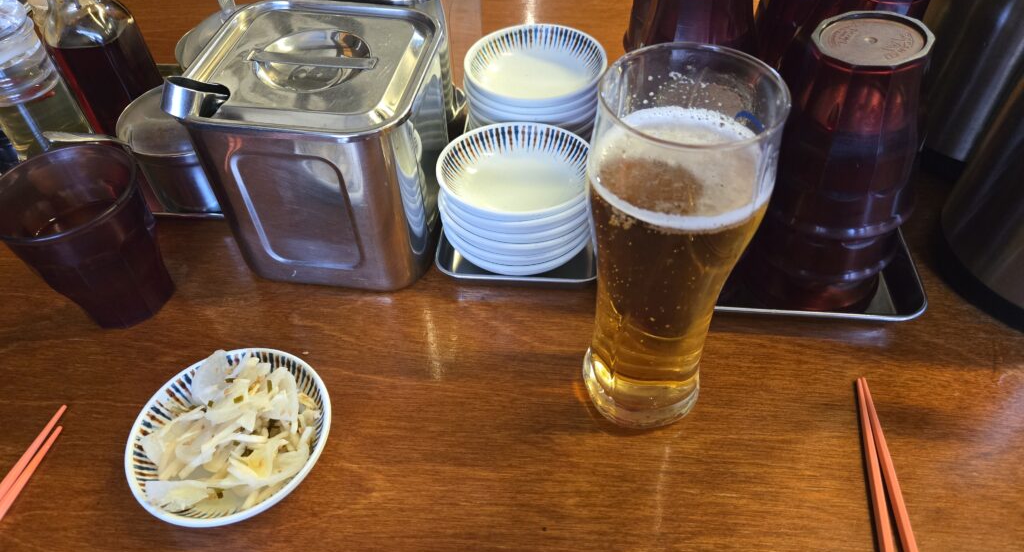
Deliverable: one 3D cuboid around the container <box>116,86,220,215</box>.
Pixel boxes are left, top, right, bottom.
[{"bbox_3d":[-0.216,-0.094,0.471,0.091,0.062,0.091,3,49,5],"label":"container"}]

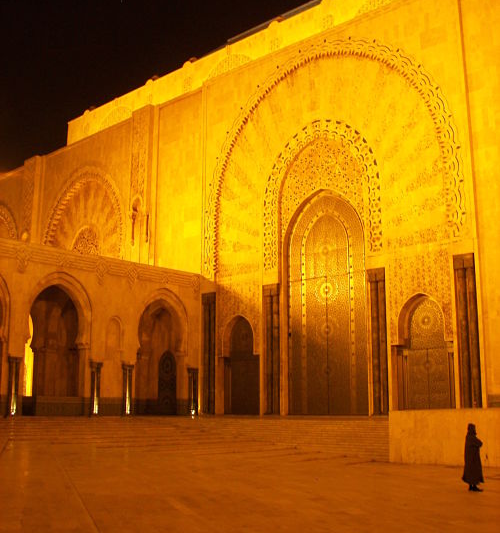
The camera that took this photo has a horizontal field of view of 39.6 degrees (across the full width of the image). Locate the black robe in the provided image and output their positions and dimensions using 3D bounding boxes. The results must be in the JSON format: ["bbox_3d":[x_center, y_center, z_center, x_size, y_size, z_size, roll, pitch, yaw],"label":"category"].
[{"bbox_3d":[5.876,5.042,18.234,0.520,1.367,0.450,0,-11,0],"label":"black robe"}]

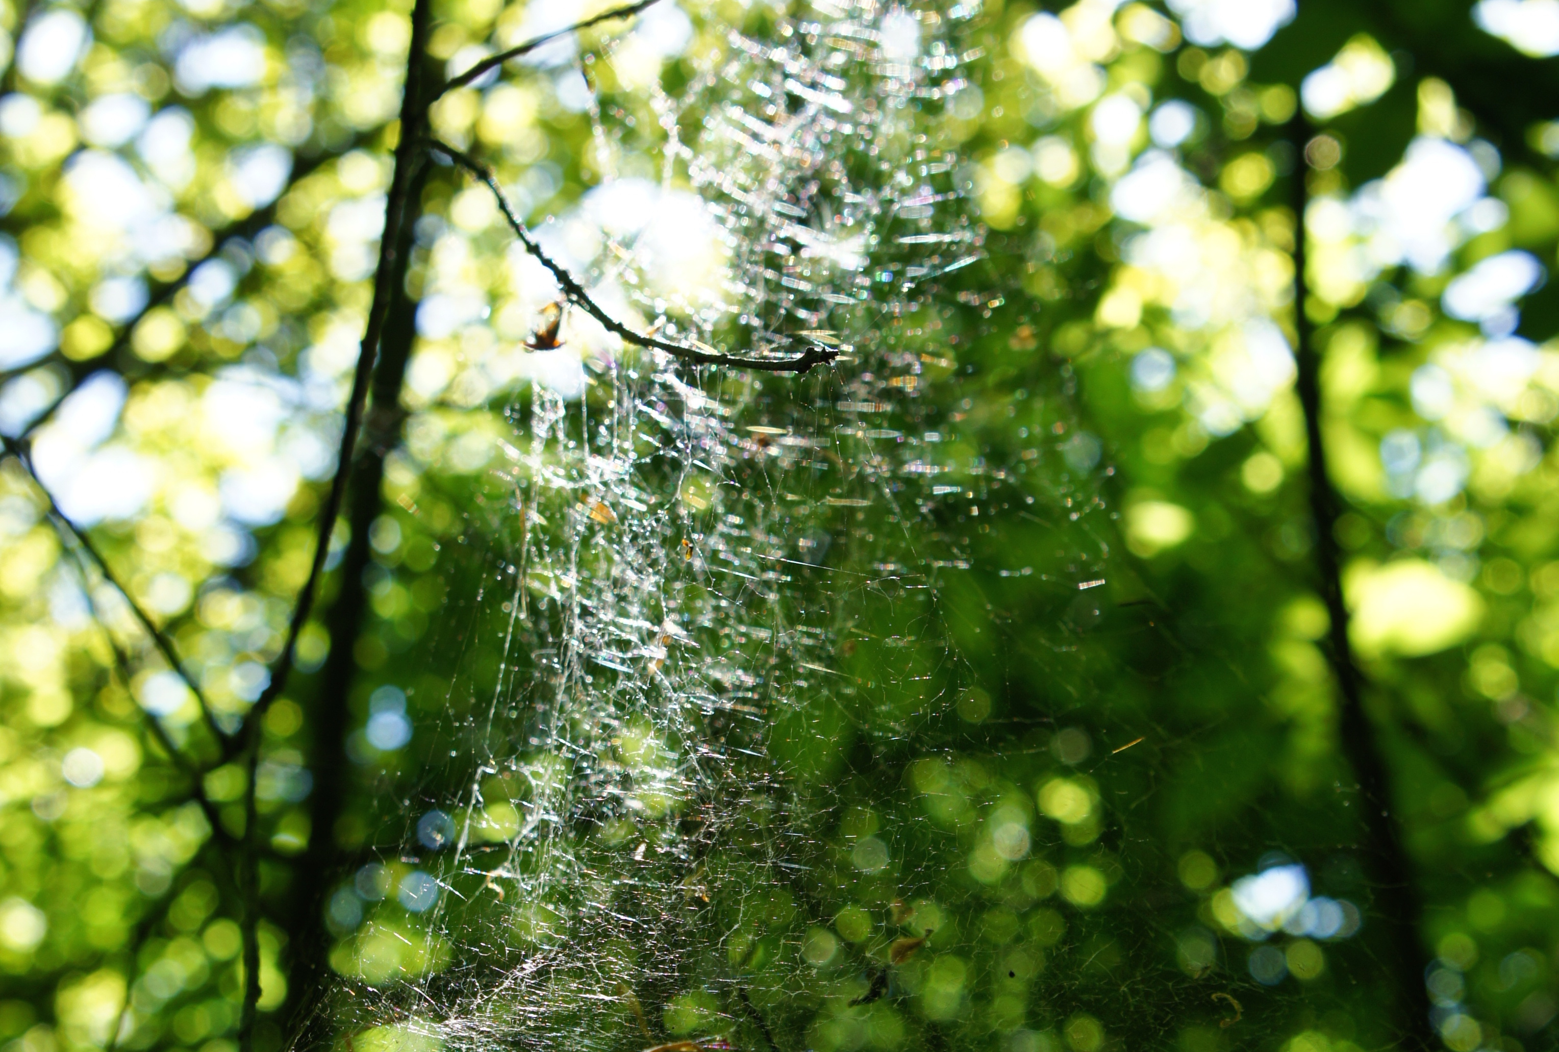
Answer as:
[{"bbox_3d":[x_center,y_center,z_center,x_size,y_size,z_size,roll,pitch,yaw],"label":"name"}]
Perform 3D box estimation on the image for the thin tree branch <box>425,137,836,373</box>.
[{"bbox_3d":[-0.034,-0.062,0.630,0.095,0.048,0.030,-10,-24,23],"label":"thin tree branch"}]

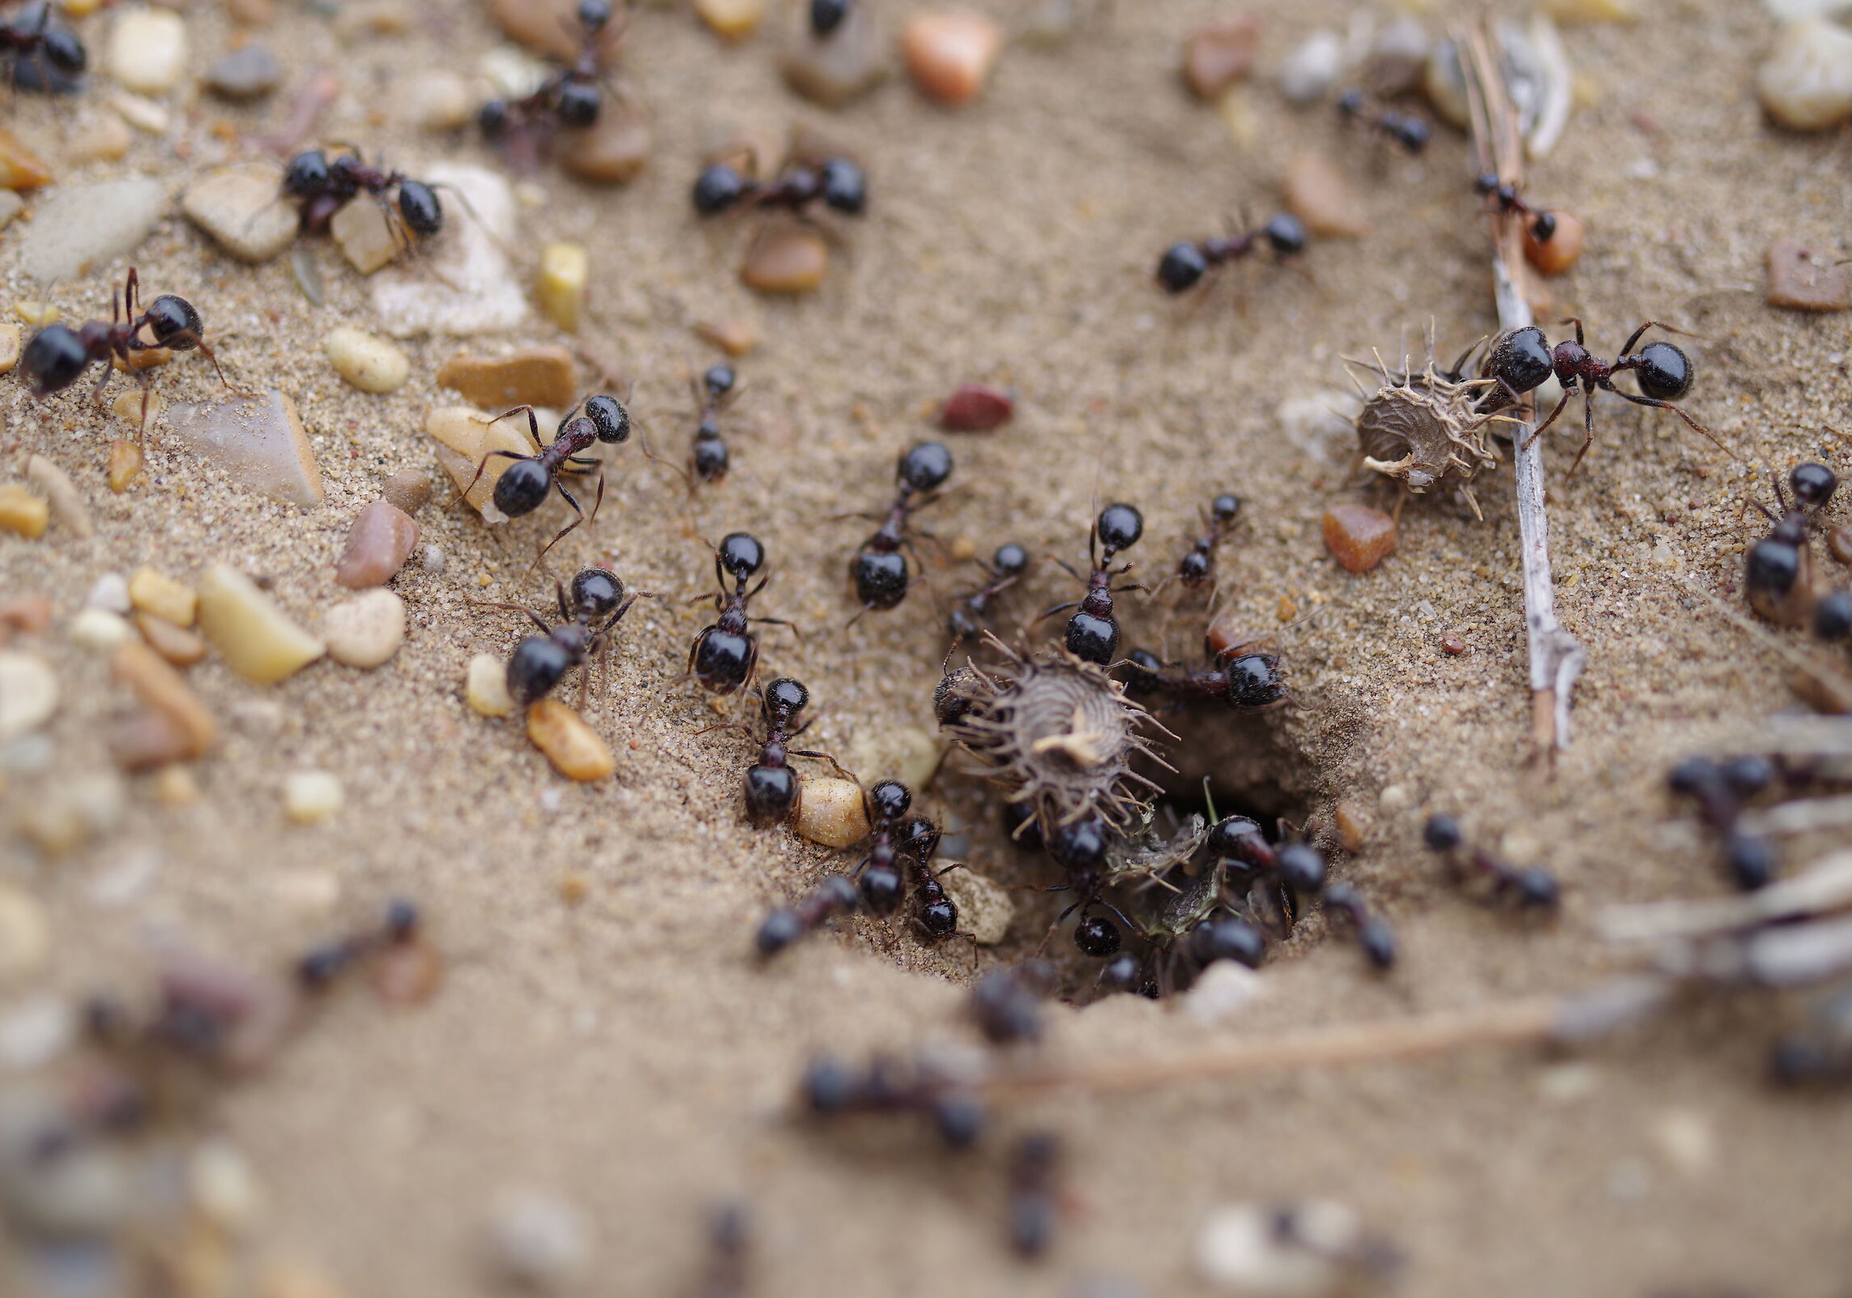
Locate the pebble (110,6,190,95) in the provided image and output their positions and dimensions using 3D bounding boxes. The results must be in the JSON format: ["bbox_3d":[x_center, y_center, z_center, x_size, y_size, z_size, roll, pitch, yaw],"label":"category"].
[{"bbox_3d":[-0.043,-0.033,0.150,0.004,0.004,0.005,0,48,0],"label":"pebble"}]

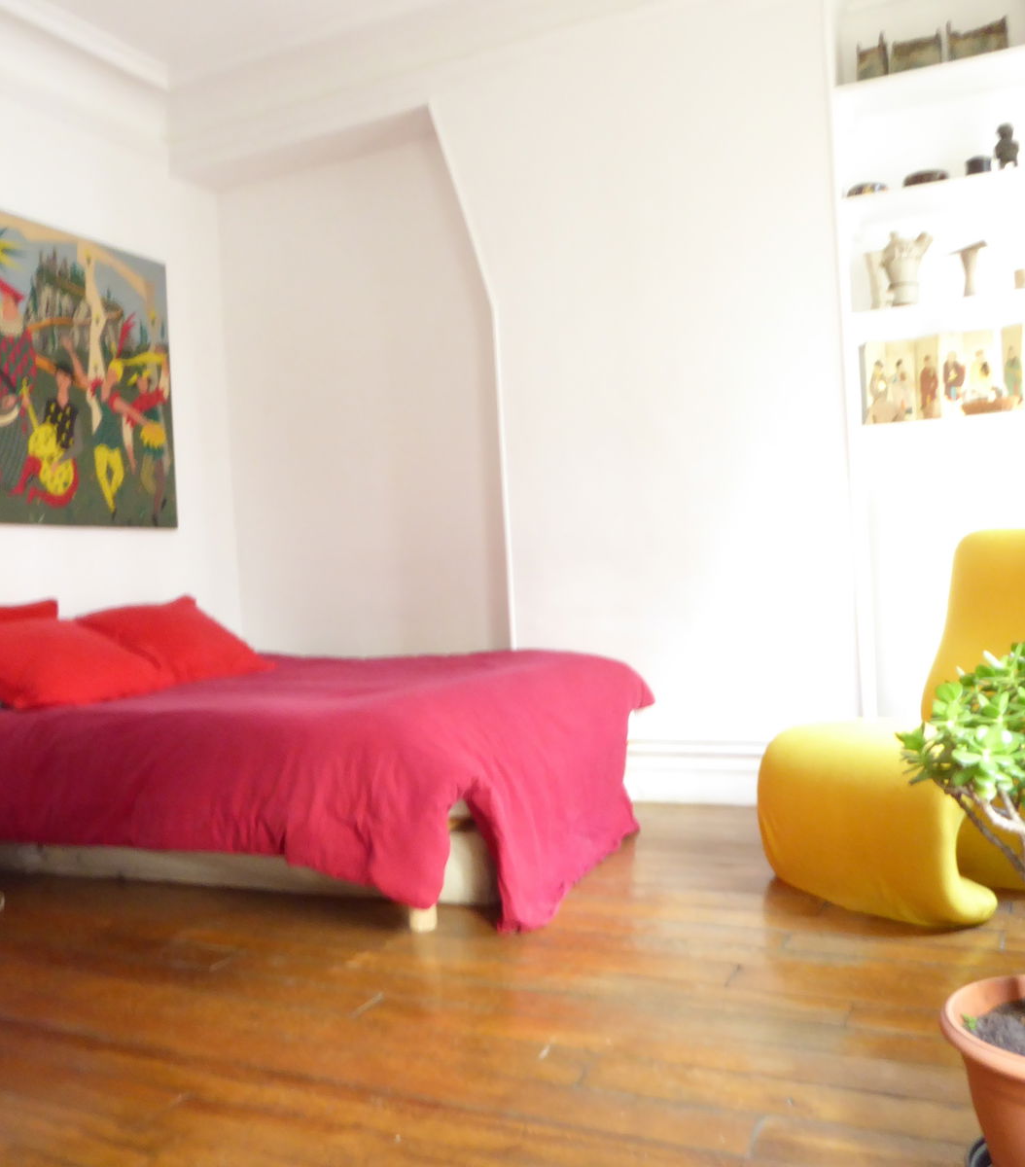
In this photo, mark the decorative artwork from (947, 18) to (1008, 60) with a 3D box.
[{"bbox_3d":[1.470,-1.710,3.404,0.176,0.119,0.043,-2,1,25],"label":"decorative artwork"}]

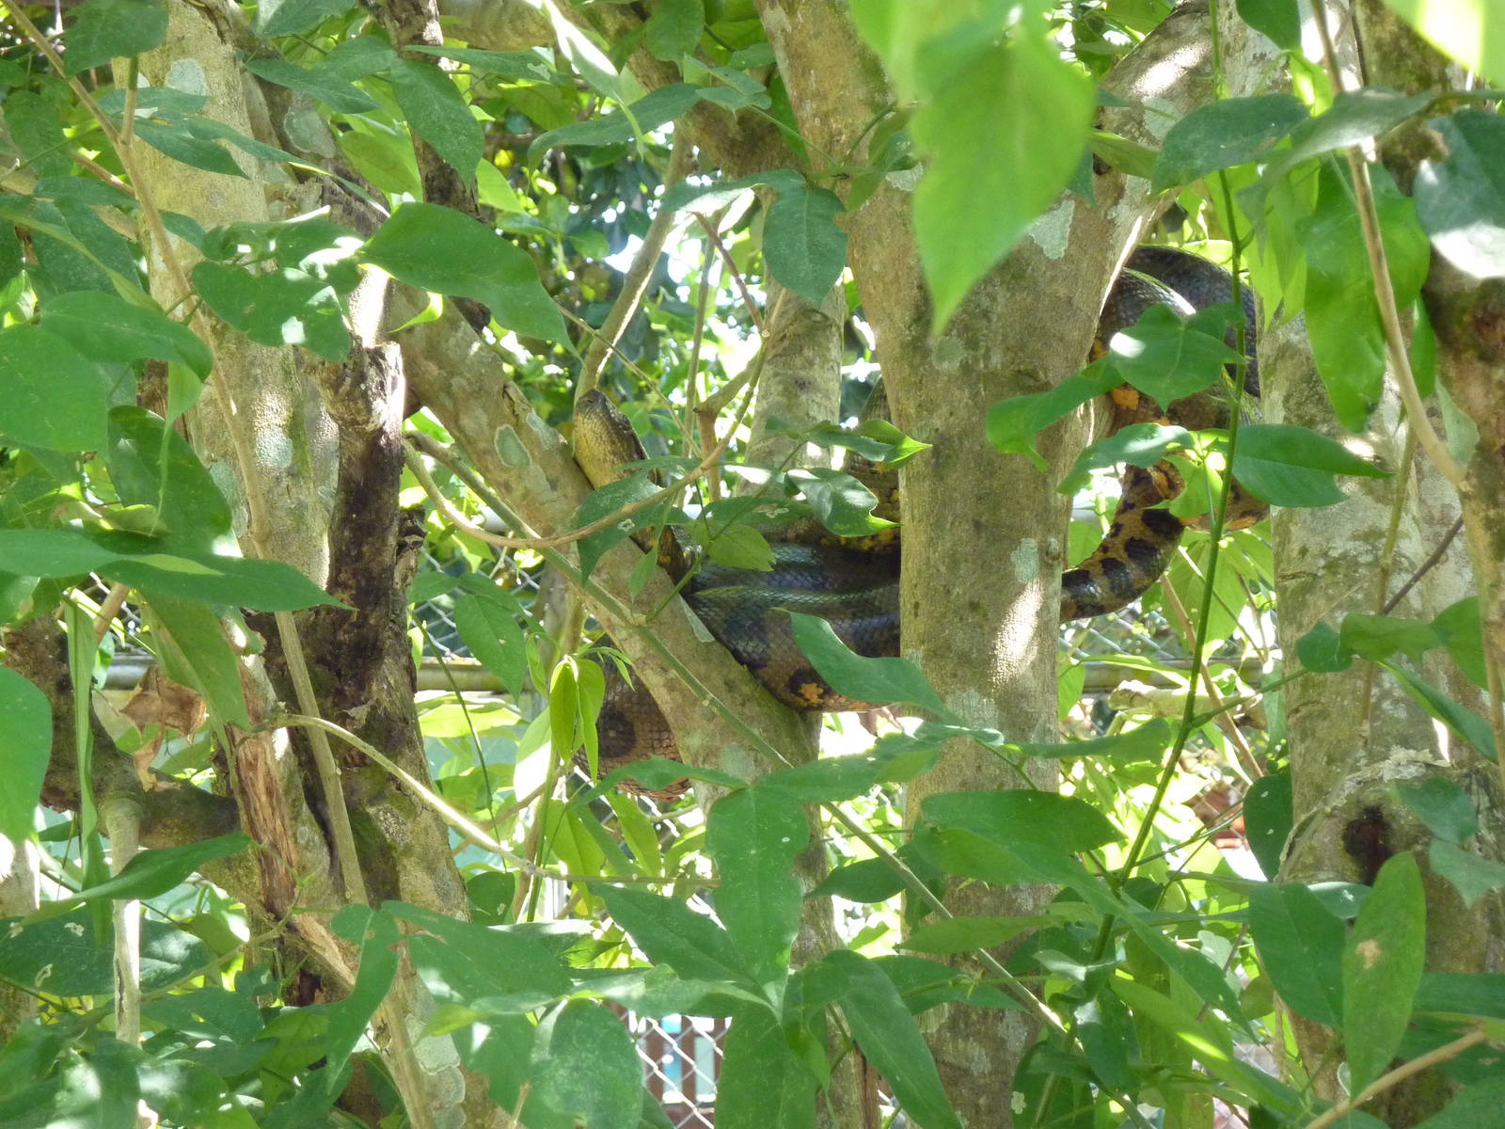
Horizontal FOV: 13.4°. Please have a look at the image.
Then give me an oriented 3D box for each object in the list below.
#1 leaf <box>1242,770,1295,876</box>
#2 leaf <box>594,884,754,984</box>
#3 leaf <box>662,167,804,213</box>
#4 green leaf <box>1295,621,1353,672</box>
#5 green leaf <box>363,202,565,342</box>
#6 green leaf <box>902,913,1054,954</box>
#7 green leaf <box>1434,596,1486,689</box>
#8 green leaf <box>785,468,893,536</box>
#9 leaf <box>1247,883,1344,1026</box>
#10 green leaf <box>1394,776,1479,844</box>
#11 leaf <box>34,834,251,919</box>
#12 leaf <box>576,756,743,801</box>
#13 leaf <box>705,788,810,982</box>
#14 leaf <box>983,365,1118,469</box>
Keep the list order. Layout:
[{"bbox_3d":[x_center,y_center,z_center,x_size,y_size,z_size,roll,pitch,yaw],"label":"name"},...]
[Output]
[{"bbox_3d":[0.455,0.230,5.600,0.056,0.100,0.015,0,-18,0],"label":"leaf"},{"bbox_3d":[-0.058,0.292,5.000,0.150,0.062,0.018,32,-25,17],"label":"leaf"},{"bbox_3d":[-0.015,-0.310,5.300,0.118,0.020,0.055,-10,27,-6],"label":"leaf"},{"bbox_3d":[0.489,0.071,5.450,0.054,0.047,0.025,0,-24,0],"label":"green leaf"},{"bbox_3d":[-0.242,-0.246,5.400,0.190,0.100,0.045,21,-29,9],"label":"green leaf"},{"bbox_3d":[0.192,0.318,5.500,0.135,0.033,0.060,-10,-19,0],"label":"green leaf"},{"bbox_3d":[0.612,0.068,5.450,0.075,0.082,0.030,0,-11,11],"label":"green leaf"},{"bbox_3d":[0.072,-0.050,5.200,0.092,0.024,0.050,27,46,6],"label":"green leaf"},{"bbox_3d":[0.459,0.329,5.350,0.082,0.145,0.035,-30,-21,-12],"label":"leaf"},{"bbox_3d":[0.584,0.210,5.450,0.080,0.055,0.030,26,-21,11],"label":"green leaf"},{"bbox_3d":[-0.470,0.240,4.900,0.172,0.022,0.060,-21,25,-5],"label":"leaf"},{"bbox_3d":[-0.071,0.171,5.100,0.137,0.022,0.058,-3,22,-7],"label":"leaf"},{"bbox_3d":[0.004,0.251,5.000,0.080,0.165,0.020,-4,-22,-2],"label":"leaf"},{"bbox_3d":[0.258,-0.129,5.500,0.125,0.065,0.050,-23,-30,-7],"label":"leaf"}]

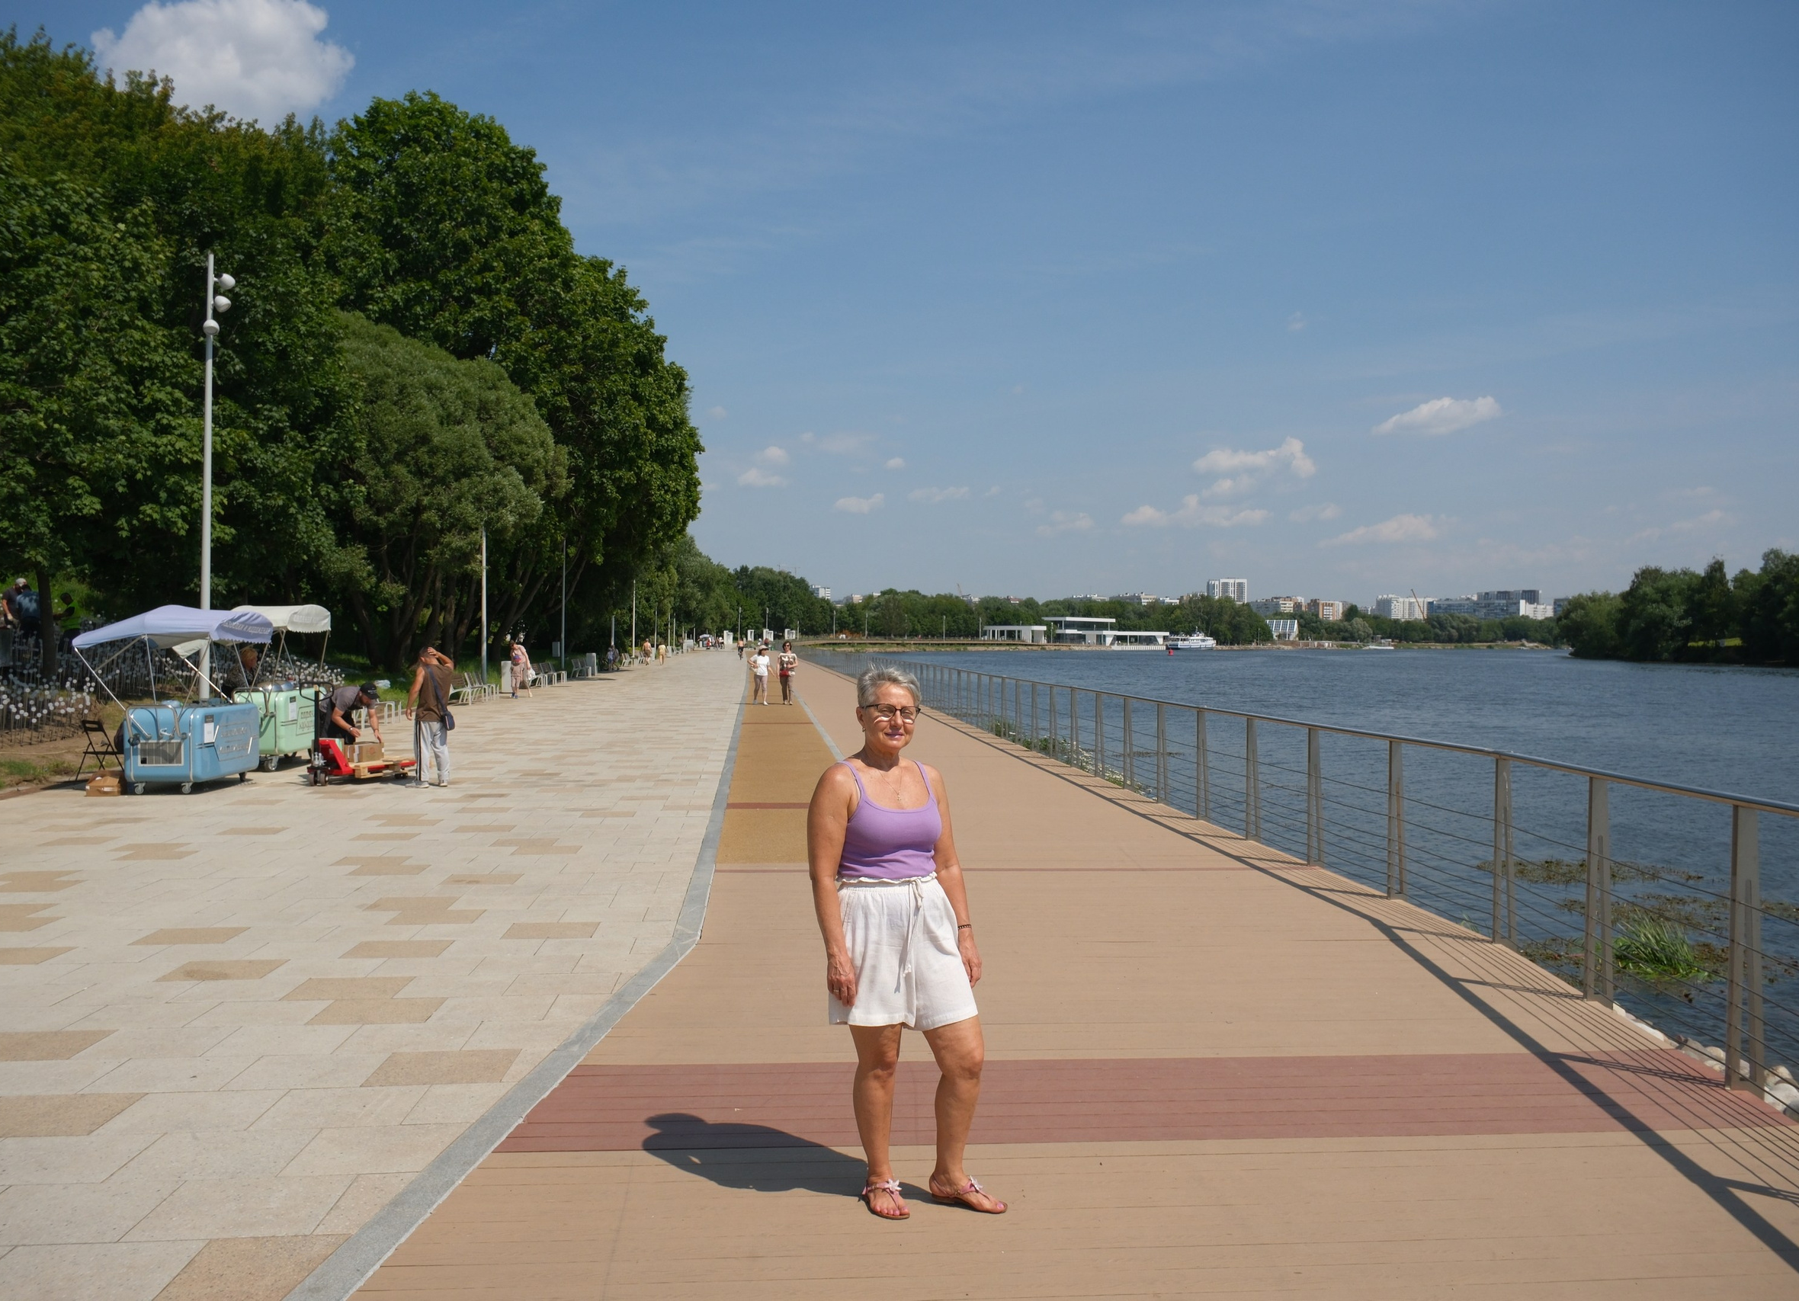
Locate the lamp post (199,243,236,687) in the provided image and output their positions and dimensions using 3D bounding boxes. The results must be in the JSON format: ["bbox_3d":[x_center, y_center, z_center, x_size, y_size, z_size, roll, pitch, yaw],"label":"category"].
[{"bbox_3d":[-12.503,-2.879,26.682,0.550,8.650,0.550,1,0,37],"label":"lamp post"}]

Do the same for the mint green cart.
[{"bbox_3d":[-8.213,1.019,19.298,0.800,1.000,1.600,1,0,0],"label":"mint green cart"}]

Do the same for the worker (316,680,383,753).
[{"bbox_3d":[-6.910,0.961,18.398,0.850,1.150,0.620,1,0,44],"label":"worker"}]

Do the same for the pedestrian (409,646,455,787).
[{"bbox_3d":[-5.396,0.737,16.897,0.560,1.640,0.500,0,0,-45],"label":"pedestrian"}]

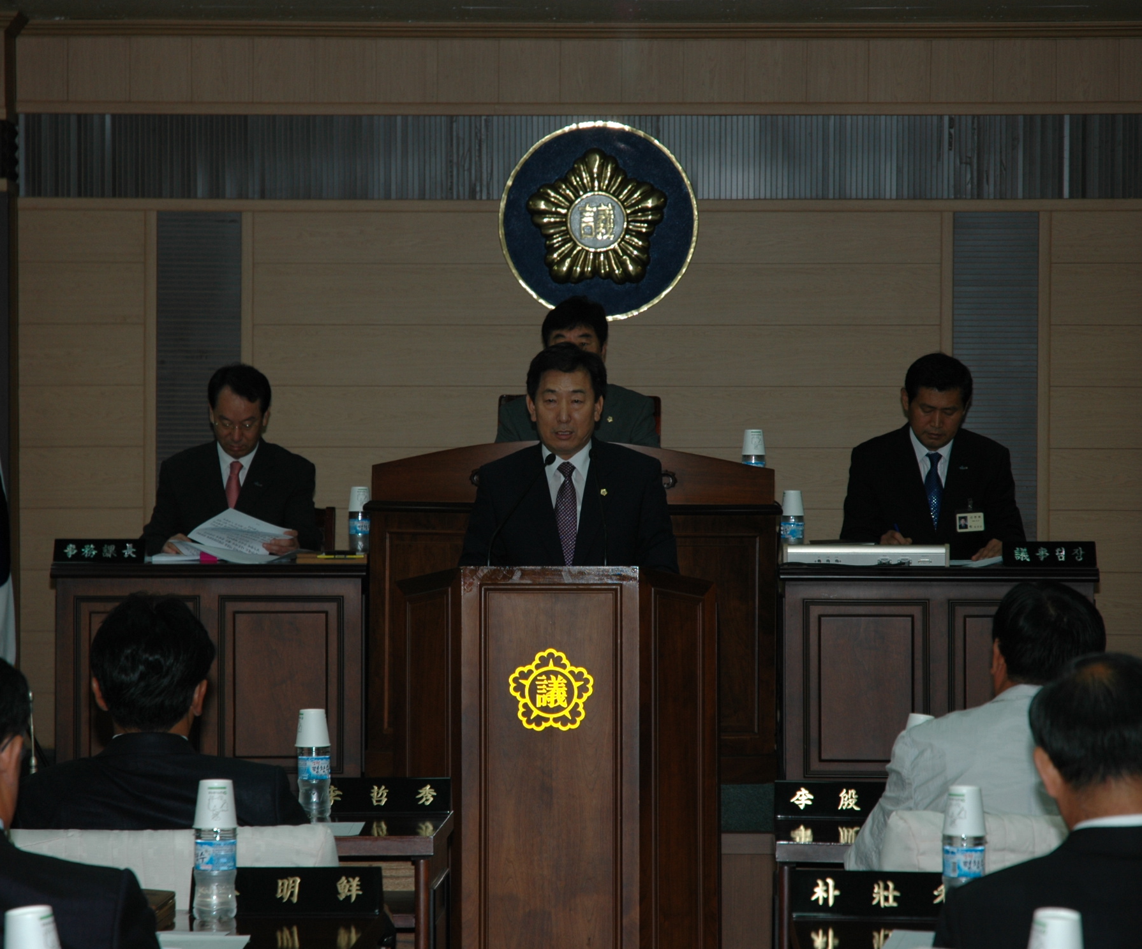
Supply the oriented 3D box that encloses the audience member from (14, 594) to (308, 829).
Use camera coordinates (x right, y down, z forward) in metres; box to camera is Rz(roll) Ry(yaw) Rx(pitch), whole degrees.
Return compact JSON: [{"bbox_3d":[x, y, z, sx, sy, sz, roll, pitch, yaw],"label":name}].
[{"bbox_3d":[-0.699,0.807,7.125,0.520,1.212,0.720,0,0,2],"label":"audience member"}]

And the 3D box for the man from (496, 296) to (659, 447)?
[{"bbox_3d":[0.021,0.097,13.000,0.540,1.310,0.780,0,1,2],"label":"man"}]

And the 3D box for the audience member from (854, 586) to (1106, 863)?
[{"bbox_3d":[0.778,0.797,7.205,0.550,1.231,0.740,0,0,-6],"label":"audience member"}]

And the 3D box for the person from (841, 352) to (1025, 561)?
[{"bbox_3d":[1.095,0.278,12.600,0.560,1.300,0.780,0,1,2],"label":"person"}]

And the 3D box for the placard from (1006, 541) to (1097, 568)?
[{"bbox_3d":[1.446,0.241,12.572,0.275,0.073,0.070,0,0,2],"label":"placard"}]

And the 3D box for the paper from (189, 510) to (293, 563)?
[{"bbox_3d":[-0.979,0.180,12.300,0.310,0.140,0.220,0,1,2],"label":"paper"}]

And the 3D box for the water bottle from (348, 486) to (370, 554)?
[{"bbox_3d":[-0.634,0.145,12.500,0.068,0.214,0.068,0,1,2],"label":"water bottle"}]

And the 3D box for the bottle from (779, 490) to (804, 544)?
[{"bbox_3d":[0.682,0.159,12.851,0.069,0.218,0.069,0,0,0],"label":"bottle"}]

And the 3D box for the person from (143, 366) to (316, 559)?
[{"bbox_3d":[-1.070,0.296,13.102,0.540,1.290,0.700,0,0,1],"label":"person"}]

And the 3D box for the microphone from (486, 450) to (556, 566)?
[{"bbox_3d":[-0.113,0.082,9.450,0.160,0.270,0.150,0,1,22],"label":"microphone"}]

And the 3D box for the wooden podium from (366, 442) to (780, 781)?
[{"bbox_3d":[0.007,0.419,13.083,1.279,1.045,0.700,0,0,1],"label":"wooden podium"}]

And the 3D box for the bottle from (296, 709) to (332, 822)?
[{"bbox_3d":[-0.502,0.563,8.120,0.068,0.214,0.068,0,1,2],"label":"bottle"}]

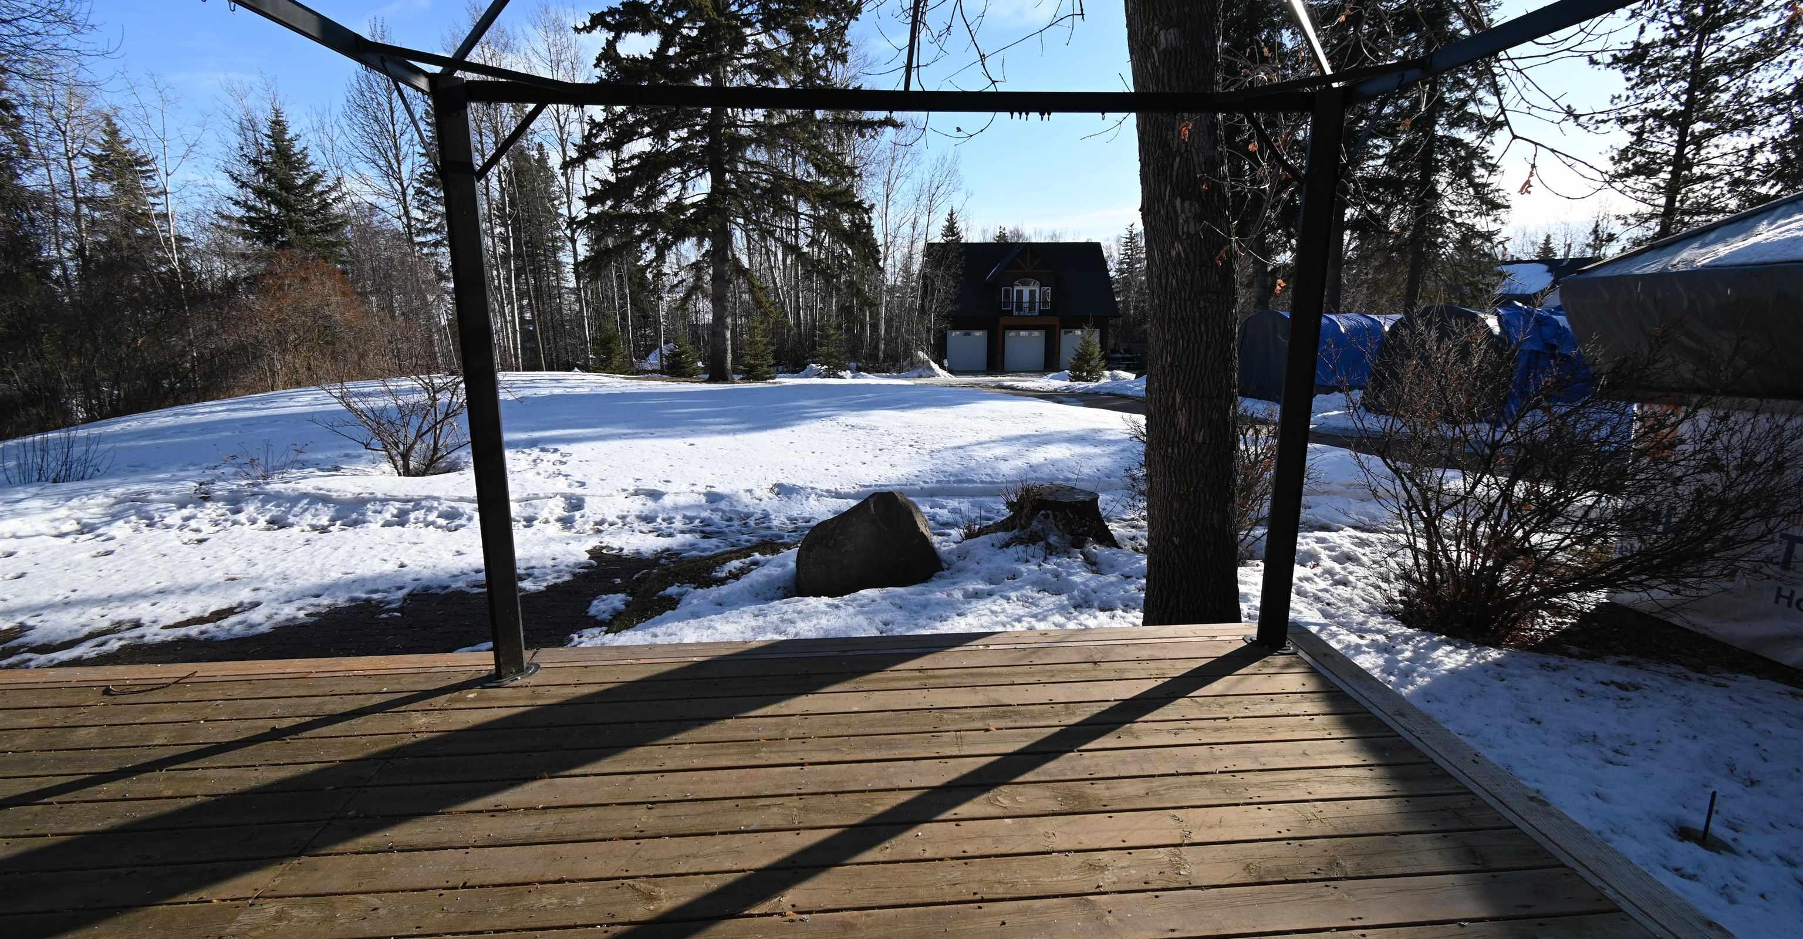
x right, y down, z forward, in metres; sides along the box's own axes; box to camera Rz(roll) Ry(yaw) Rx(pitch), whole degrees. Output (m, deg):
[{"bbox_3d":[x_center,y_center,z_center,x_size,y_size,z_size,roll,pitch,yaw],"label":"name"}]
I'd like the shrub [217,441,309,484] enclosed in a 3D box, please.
[{"bbox_3d":[-6.485,-0.070,7.635,0.763,0.437,0.700,-9,15,-40],"label":"shrub"}]

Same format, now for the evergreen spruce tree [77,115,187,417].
[{"bbox_3d":[-20.337,-5.235,19.874,2.498,7.759,2.500,-11,16,-44],"label":"evergreen spruce tree"}]

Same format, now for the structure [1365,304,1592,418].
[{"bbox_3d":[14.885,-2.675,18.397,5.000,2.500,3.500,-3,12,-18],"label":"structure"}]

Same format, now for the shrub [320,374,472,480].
[{"bbox_3d":[-5.300,-0.457,7.864,1.487,1.085,1.400,-7,13,-33],"label":"shrub"}]

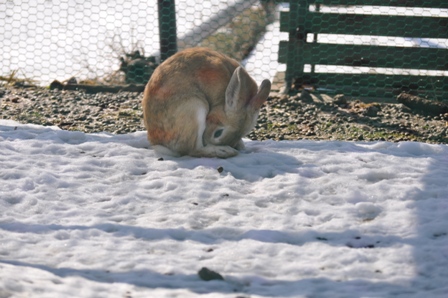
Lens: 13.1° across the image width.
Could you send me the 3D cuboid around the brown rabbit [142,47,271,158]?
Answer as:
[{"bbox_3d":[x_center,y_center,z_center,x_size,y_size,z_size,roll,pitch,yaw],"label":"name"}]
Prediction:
[{"bbox_3d":[-0.035,-0.093,3.850,0.245,0.210,0.165,2,10,3],"label":"brown rabbit"}]

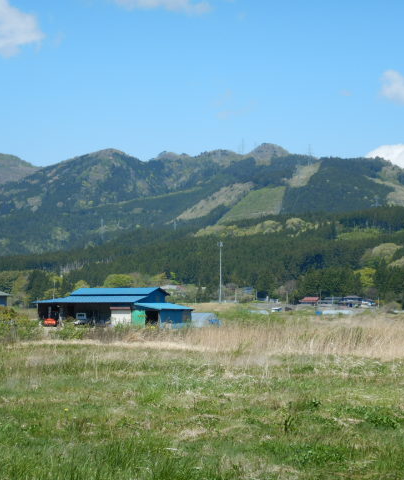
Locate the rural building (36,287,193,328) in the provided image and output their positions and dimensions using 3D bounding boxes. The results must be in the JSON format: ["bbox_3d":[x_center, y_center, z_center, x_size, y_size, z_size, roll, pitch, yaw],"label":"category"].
[{"bbox_3d":[-10.903,8.271,177.000,18.431,4.929,7.309,-2,-3,30],"label":"rural building"}]

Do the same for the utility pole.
[{"bbox_3d":[9.053,14.853,680.000,2.400,29.235,2.400,0,-3,0],"label":"utility pole"}]

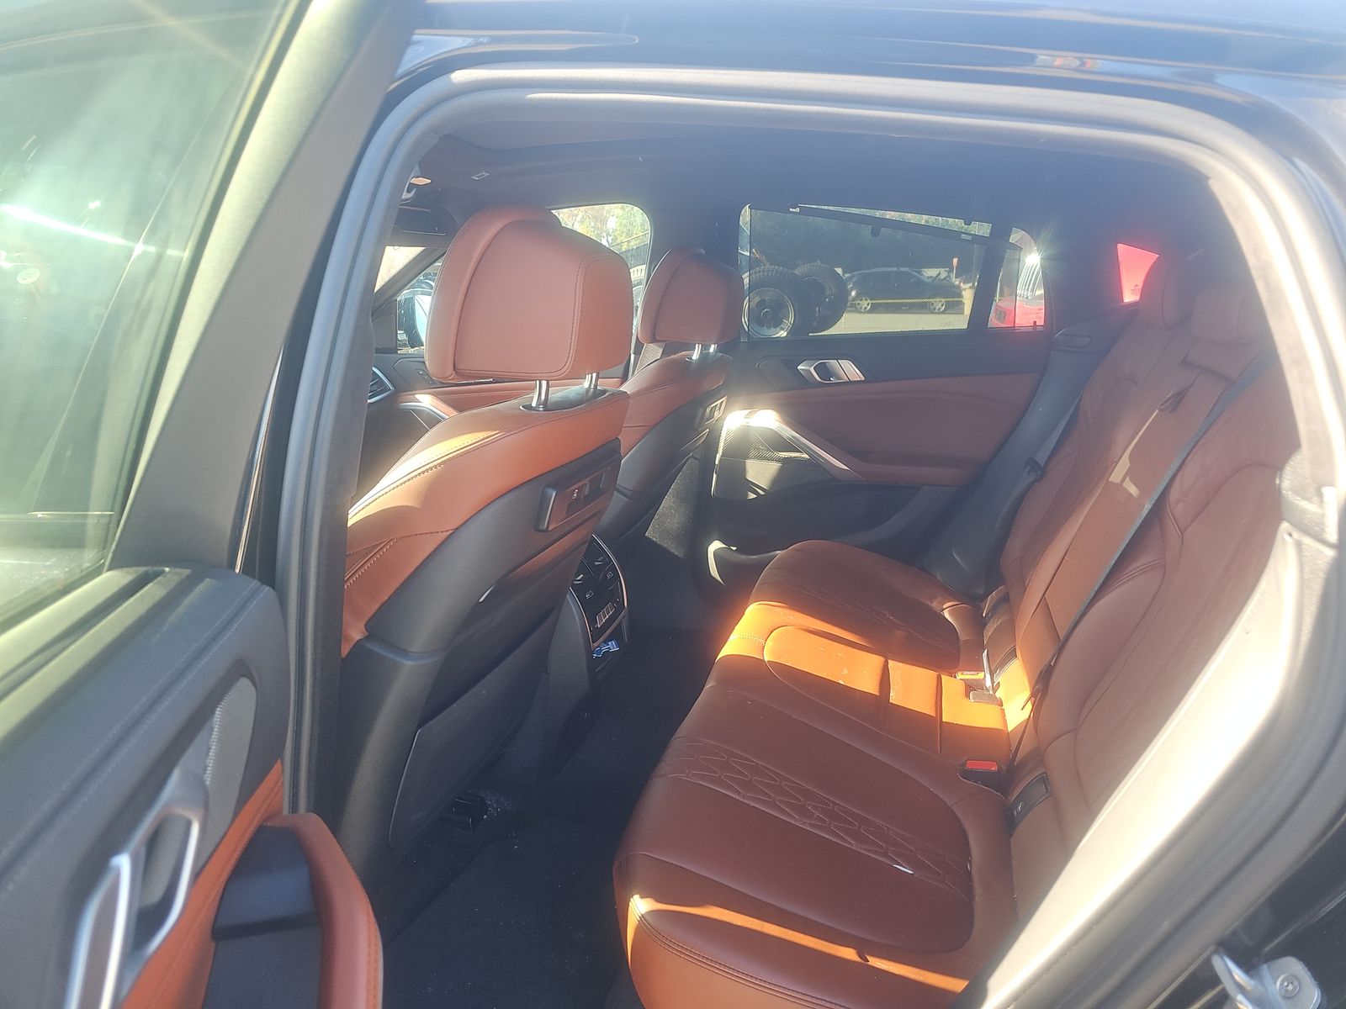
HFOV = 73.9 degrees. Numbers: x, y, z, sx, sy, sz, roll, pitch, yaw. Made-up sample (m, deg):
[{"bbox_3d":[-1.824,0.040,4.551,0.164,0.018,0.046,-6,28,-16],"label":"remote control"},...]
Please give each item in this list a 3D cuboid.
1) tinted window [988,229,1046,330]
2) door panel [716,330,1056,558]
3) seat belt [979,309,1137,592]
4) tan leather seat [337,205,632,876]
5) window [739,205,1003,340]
[{"bbox_3d":[0.767,-0.495,1.978,0.140,0.230,0.040,3,13,14],"label":"tinted window"},{"bbox_3d":[0.456,-0.113,2.122,0.780,0.580,0.130,3,13,14],"label":"door panel"},{"bbox_3d":[0.809,-0.094,1.885,0.260,0.620,0.120,3,13,14],"label":"seat belt"},{"bbox_3d":[-0.504,0.103,1.258,0.830,0.980,0.540,3,13,14],"label":"tan leather seat"},{"bbox_3d":[0.433,-0.529,2.058,0.580,0.310,0.050,3,13,14],"label":"window"}]

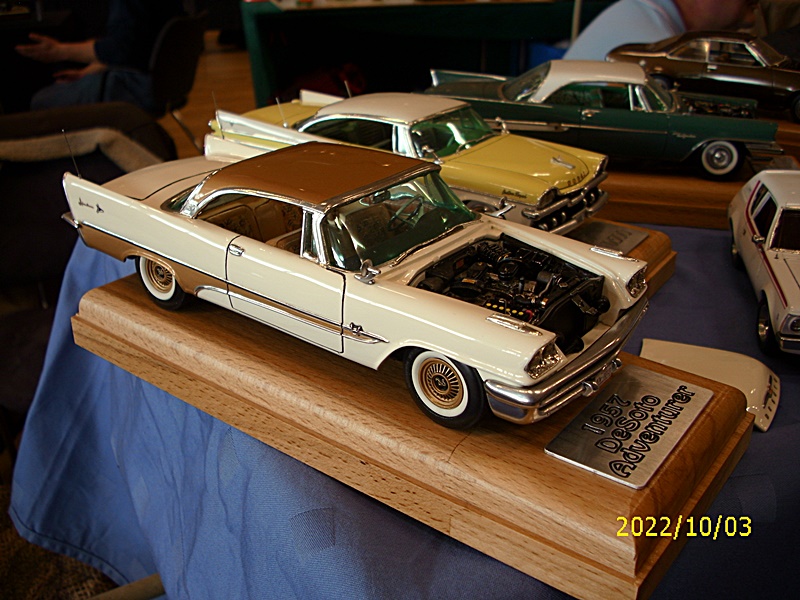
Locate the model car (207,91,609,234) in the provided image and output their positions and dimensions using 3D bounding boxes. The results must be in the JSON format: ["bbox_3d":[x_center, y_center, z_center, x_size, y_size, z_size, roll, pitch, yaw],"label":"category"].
[{"bbox_3d":[-0.003,-0.072,0.421,0.204,0.054,0.075,17,31,31],"label":"model car"}]

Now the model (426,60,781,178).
[{"bbox_3d":[0.108,-0.109,0.495,0.211,0.055,0.076,5,26,10],"label":"model"}]

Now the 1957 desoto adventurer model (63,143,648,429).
[{"bbox_3d":[-0.027,-0.020,0.309,0.220,0.058,0.080,18,32,33],"label":"1957 desoto adventurer model"}]

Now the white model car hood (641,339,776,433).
[{"bbox_3d":[0.115,0.027,0.323,0.055,0.011,0.050,12,28,23],"label":"white model car hood"}]

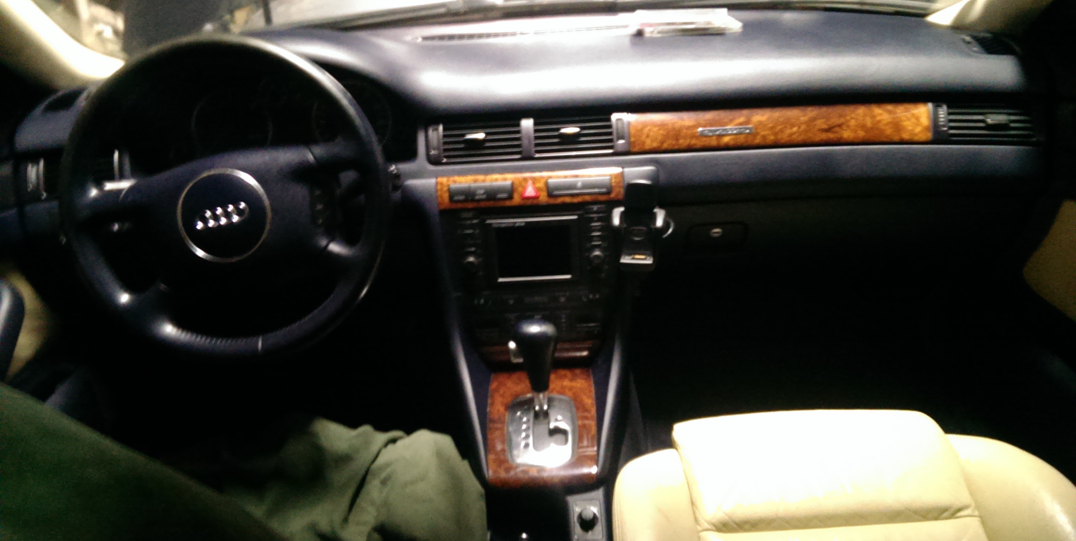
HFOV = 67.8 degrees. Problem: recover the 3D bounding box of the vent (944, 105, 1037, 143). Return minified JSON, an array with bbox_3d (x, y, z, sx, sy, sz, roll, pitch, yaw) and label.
[{"bbox_3d":[0.582,-0.188,1.030,0.114,0.051,0.035,1,17,9],"label":"vent"}]

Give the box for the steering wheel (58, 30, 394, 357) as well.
[{"bbox_3d":[-0.368,-0.083,0.964,0.385,0.385,0.090,-3,8,-1],"label":"steering wheel"}]

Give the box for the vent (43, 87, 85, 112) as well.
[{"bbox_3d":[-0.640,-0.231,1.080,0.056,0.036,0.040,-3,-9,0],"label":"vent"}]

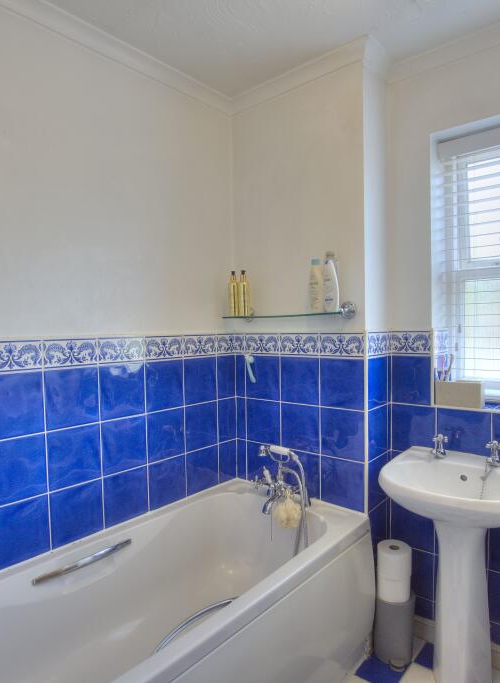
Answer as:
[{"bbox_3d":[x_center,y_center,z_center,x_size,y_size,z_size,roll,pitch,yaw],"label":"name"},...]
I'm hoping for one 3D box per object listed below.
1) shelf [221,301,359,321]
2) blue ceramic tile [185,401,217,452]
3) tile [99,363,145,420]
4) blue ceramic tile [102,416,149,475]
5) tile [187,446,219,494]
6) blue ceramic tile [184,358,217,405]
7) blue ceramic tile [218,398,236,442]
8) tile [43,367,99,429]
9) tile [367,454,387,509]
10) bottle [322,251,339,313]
[{"bbox_3d":[0.145,-0.118,1.908,0.600,0.065,0.130,1,3,40],"label":"shelf"},{"bbox_3d":[-0.210,0.371,1.993,0.008,0.198,0.198,1,2,40],"label":"blue ceramic tile"},{"bbox_3d":[-0.477,0.189,1.710,0.010,0.196,0.197,0,2,41],"label":"tile"},{"bbox_3d":[-0.471,0.387,1.712,0.010,0.199,0.197,1,2,41],"label":"blue ceramic tile"},{"bbox_3d":[-0.208,0.569,2.021,0.010,0.188,0.197,1,2,41],"label":"tile"},{"bbox_3d":[-0.214,0.171,2.011,0.010,0.200,0.200,1,3,41],"label":"blue ceramic tile"},{"bbox_3d":[-0.103,0.369,2.140,0.010,0.200,0.124,1,3,41],"label":"blue ceramic tile"},{"bbox_3d":[-0.605,0.193,1.558,0.009,0.200,0.199,1,2,40],"label":"tile"},{"bbox_3d":[0.510,0.559,1.814,0.008,0.198,0.198,1,2,40],"label":"tile"},{"bbox_3d":[0.312,-0.230,1.757,0.070,0.231,0.042,1,3,40],"label":"bottle"}]

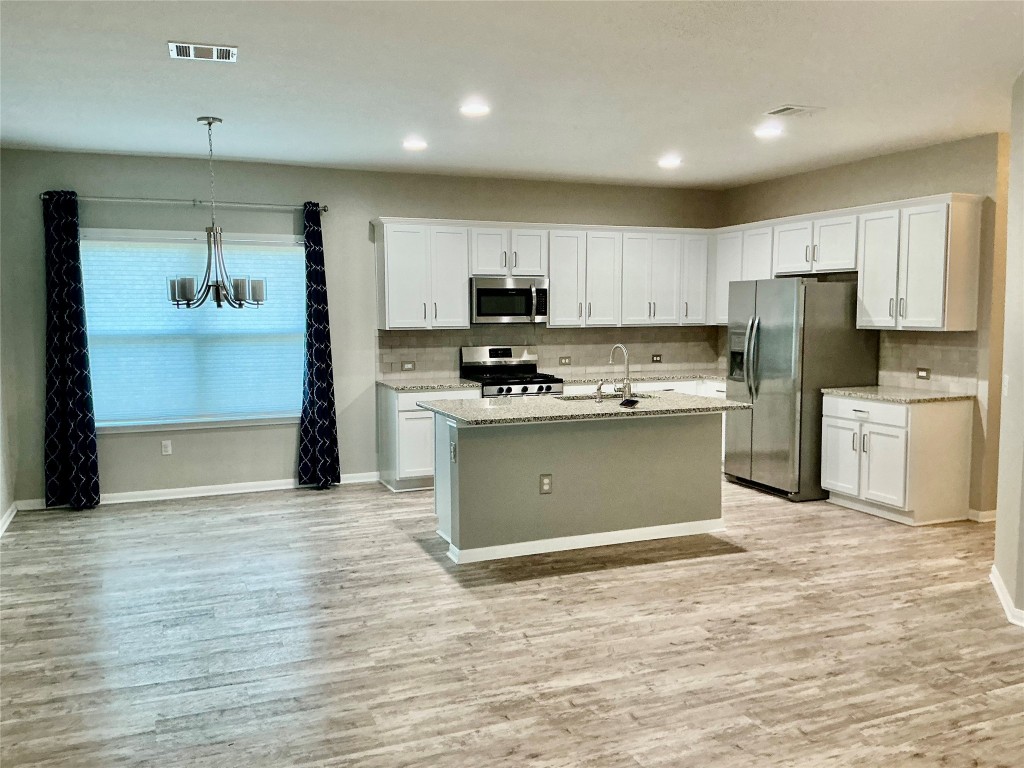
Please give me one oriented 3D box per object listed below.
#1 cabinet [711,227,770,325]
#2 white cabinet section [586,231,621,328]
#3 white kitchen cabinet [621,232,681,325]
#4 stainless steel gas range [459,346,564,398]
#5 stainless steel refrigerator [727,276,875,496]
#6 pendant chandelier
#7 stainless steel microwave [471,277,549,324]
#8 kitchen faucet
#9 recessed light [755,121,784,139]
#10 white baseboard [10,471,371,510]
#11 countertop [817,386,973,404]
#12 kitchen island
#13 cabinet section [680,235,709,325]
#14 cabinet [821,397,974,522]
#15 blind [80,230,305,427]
[{"bbox_3d":[2.347,-1.014,8.038,0.335,0.903,0.915,-2,5,-22],"label":"cabinet"},{"bbox_3d":[0.815,-1.011,8.052,0.383,0.903,0.335,-3,6,-22],"label":"white cabinet section"},{"bbox_3d":[1.324,-1.030,8.282,0.678,0.903,0.335,-2,5,-22],"label":"white kitchen cabinet"},{"bbox_3d":[0.002,0.272,7.506,0.762,1.195,0.670,-2,5,-22],"label":"stainless steel gas range"},{"bbox_3d":[2.457,0.011,7.157,0.845,1.785,0.903,-2,5,-22],"label":"stainless steel refrigerator"},{"bbox_3d":[-1.919,-1.097,5.323,0.630,1.178,0.630,-2,5,-22],"label":"pendant chandelier"},{"bbox_3d":[-0.066,-0.775,7.699,0.755,0.408,0.415,-2,5,-22],"label":"stainless steel microwave"},{"bbox_3d":[0.771,-0.085,5.939,0.100,0.390,0.230,-2,5,-22],"label":"kitchen faucet"},{"bbox_3d":[1.761,-1.733,5.663,0.180,0.030,0.180,-2,5,-22],"label":"recessed light"},{"bbox_3d":[-2.549,0.903,7.054,2.915,0.080,0.016,-2,5,-22],"label":"white baseboard"},{"bbox_3d":[2.875,0.091,6.221,0.635,0.035,0.866,-2,5,-22],"label":"countertop"},{"bbox_3d":[0.476,0.588,5.694,2.017,0.914,1.082,-2,5,-22],"label":"kitchen island"},{"bbox_3d":[1.768,-1.052,8.430,0.320,0.903,0.335,-3,6,-22],"label":"cabinet section"},{"bbox_3d":[2.877,0.536,6.265,0.630,0.860,0.836,-2,5,-22],"label":"cabinet"},{"bbox_3d":[-2.545,-0.455,6.787,1.740,1.545,0.060,-2,5,-22],"label":"blind"}]

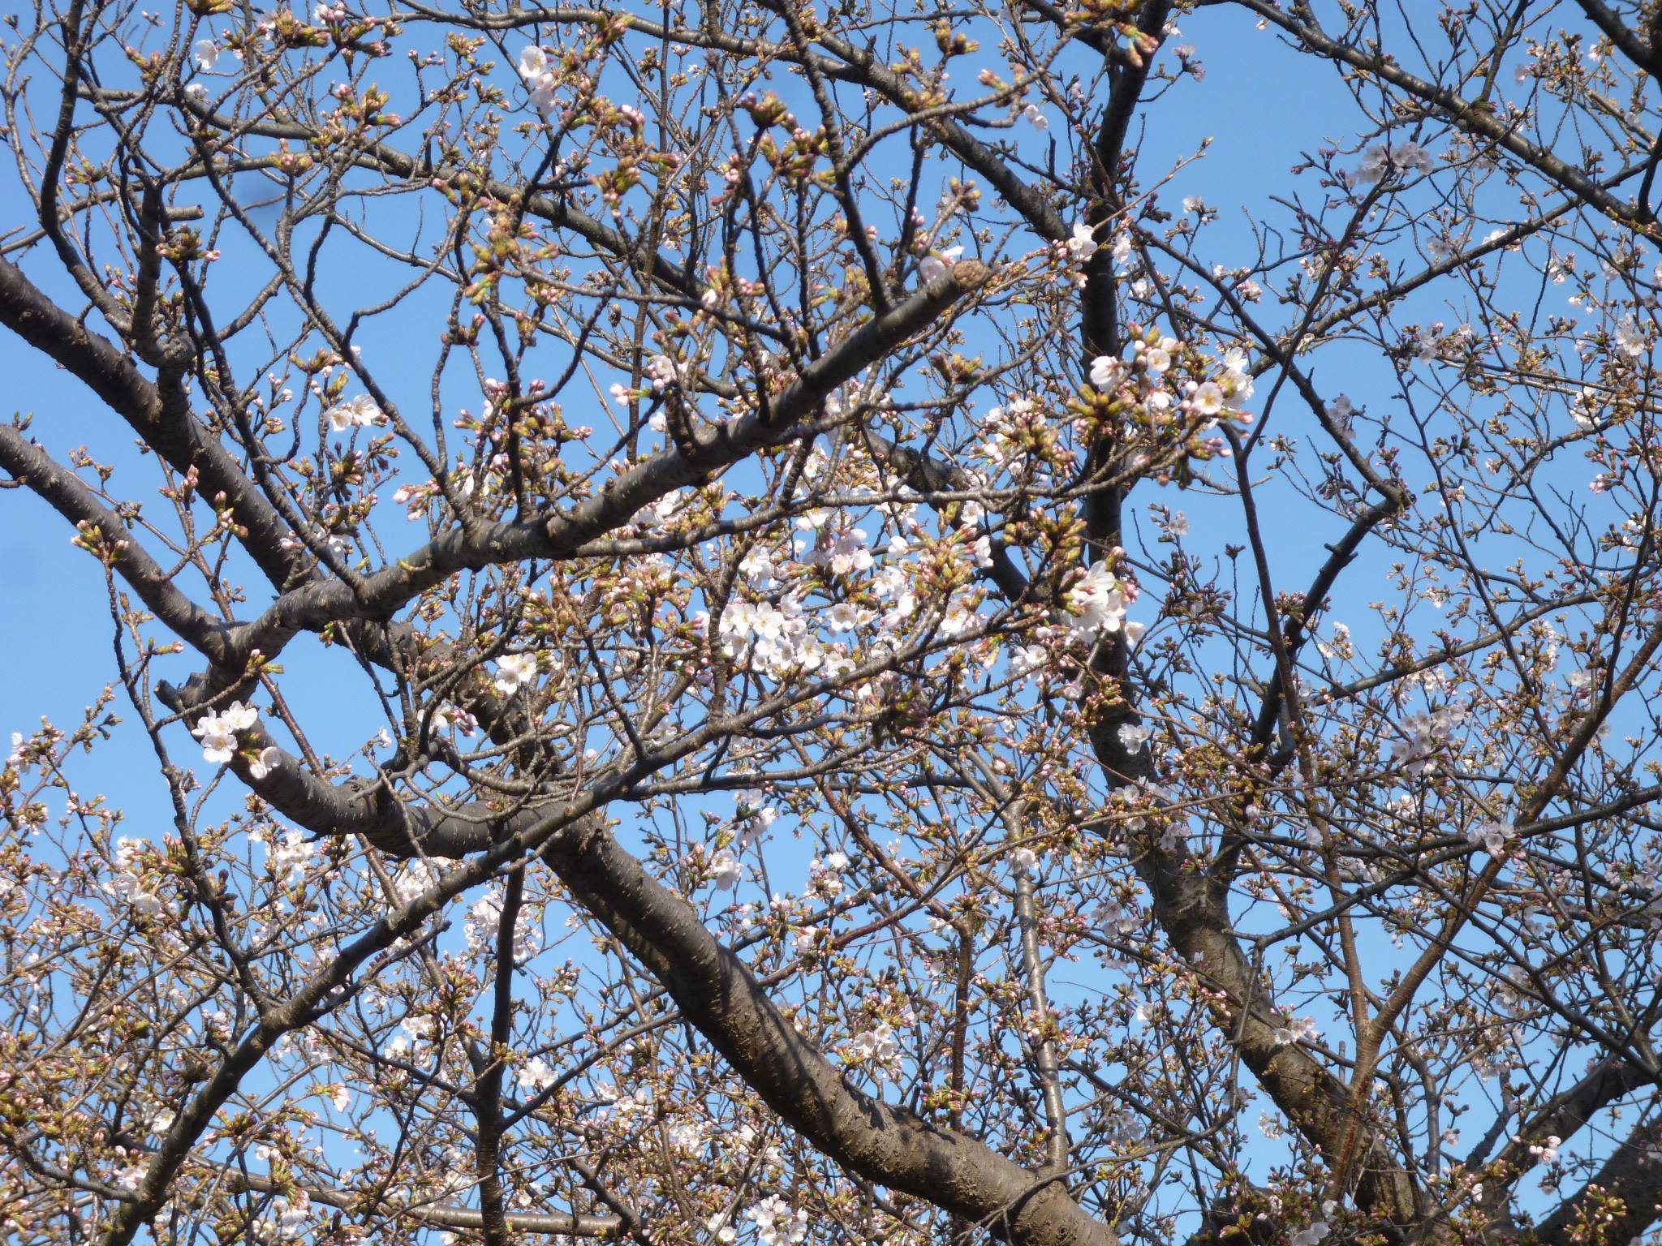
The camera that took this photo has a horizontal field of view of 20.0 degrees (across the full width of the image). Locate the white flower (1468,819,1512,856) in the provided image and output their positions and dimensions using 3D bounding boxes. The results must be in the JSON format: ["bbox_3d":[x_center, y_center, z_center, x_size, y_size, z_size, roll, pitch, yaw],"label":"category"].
[{"bbox_3d":[1.008,0.329,7.200,0.068,0.054,0.049,0,-22,0],"label":"white flower"}]

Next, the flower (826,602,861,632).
[{"bbox_3d":[0.015,-0.007,5.300,0.036,0.033,0.025,0,-22,0],"label":"flower"}]

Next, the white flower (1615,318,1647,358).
[{"bbox_3d":[1.122,-0.401,6.600,0.045,0.055,0.041,6,-23,-14],"label":"white flower"}]

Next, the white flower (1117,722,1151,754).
[{"bbox_3d":[0.490,0.186,7.600,0.054,0.049,0.044,0,-22,0],"label":"white flower"}]

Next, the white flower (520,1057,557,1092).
[{"bbox_3d":[-0.398,0.615,6.400,0.050,0.046,0.039,0,-22,0],"label":"white flower"}]

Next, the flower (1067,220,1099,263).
[{"bbox_3d":[0.284,-0.429,5.300,0.037,0.045,0.035,-4,-22,9],"label":"flower"}]

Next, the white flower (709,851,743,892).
[{"bbox_3d":[-0.130,0.306,5.800,0.040,0.048,0.038,0,-22,0],"label":"white flower"}]

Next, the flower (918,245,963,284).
[{"bbox_3d":[0.121,-0.397,5.200,0.049,0.042,0.039,0,-22,0],"label":"flower"}]

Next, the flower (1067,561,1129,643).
[{"bbox_3d":[0.249,-0.020,4.400,0.058,0.075,0.054,12,-25,-28],"label":"flower"}]

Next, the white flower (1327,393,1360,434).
[{"bbox_3d":[0.739,-0.303,6.800,0.047,0.055,0.046,0,-22,0],"label":"white flower"}]

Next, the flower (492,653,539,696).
[{"bbox_3d":[-0.389,0.062,5.800,0.056,0.051,0.041,4,-22,-9],"label":"flower"}]

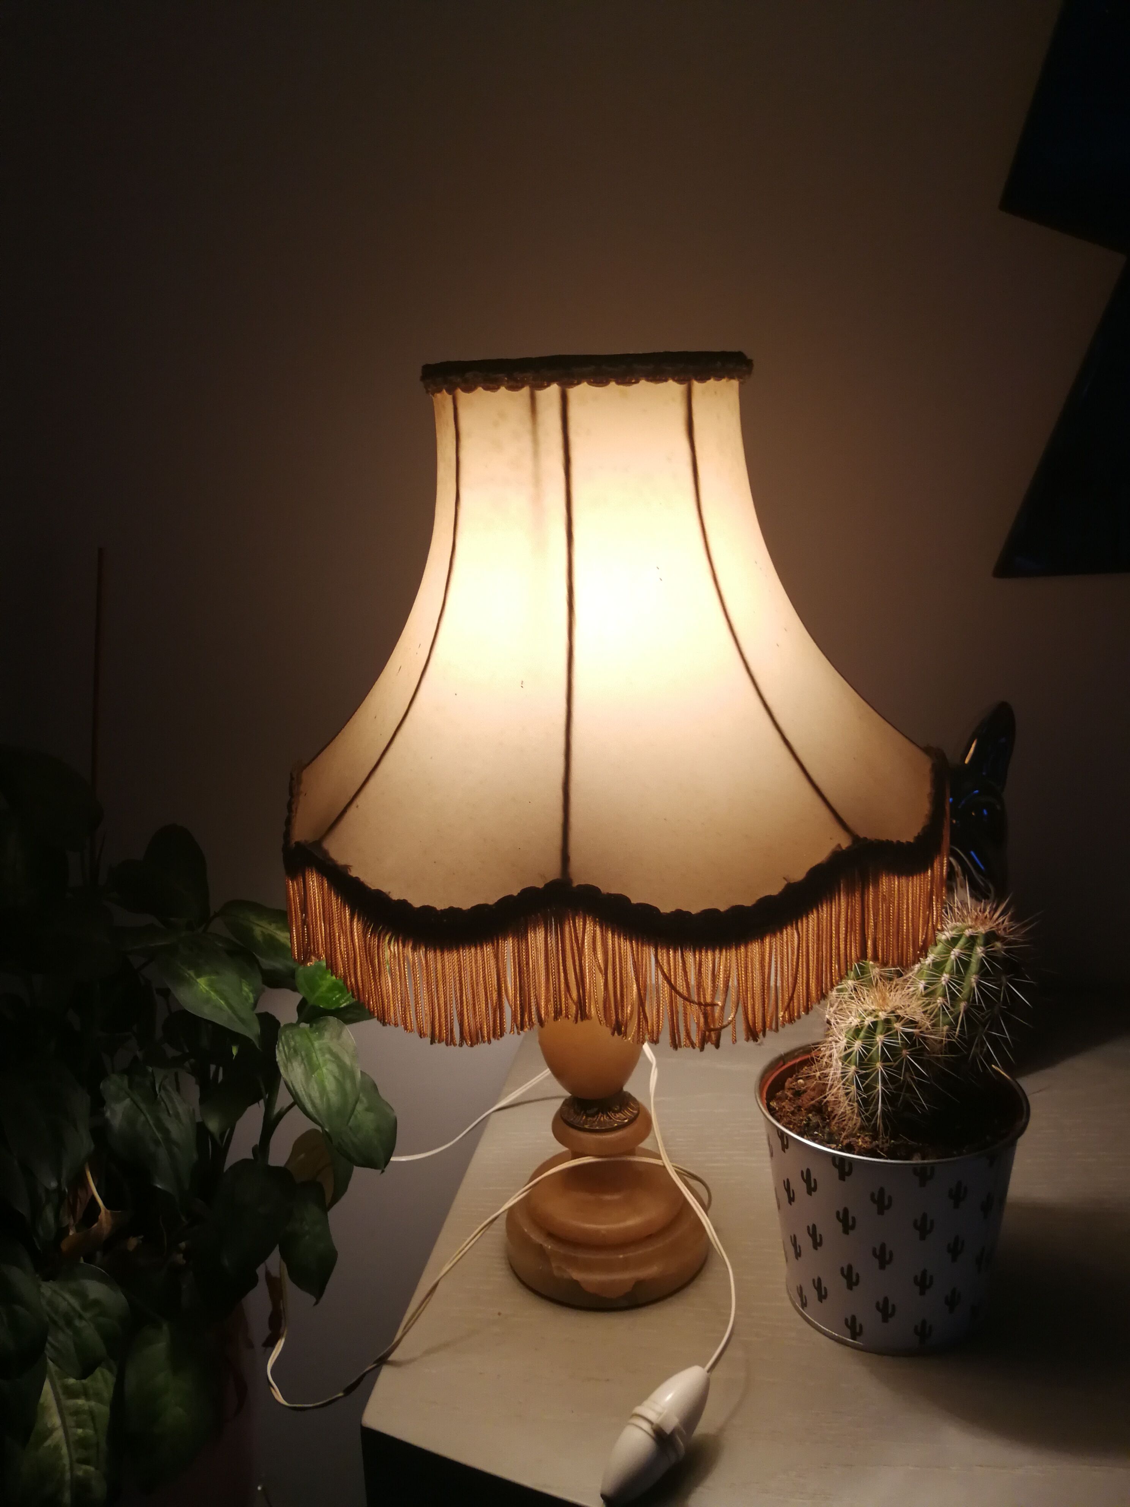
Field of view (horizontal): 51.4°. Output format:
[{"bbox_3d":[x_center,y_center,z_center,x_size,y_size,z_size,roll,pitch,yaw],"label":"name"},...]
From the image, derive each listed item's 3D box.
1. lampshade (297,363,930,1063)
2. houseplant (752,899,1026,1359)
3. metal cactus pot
[{"bbox_3d":[0.017,-0.054,0.561,0.317,0.255,0.317,-3,17,0],"label":"lampshade"},{"bbox_3d":[0.158,0.173,0.570,0.128,0.189,0.128,-3,11,0],"label":"houseplant"},{"bbox_3d":[0.158,0.215,0.575,0.126,0.106,0.126,-3,11,1],"label":"metal cactus pot"}]

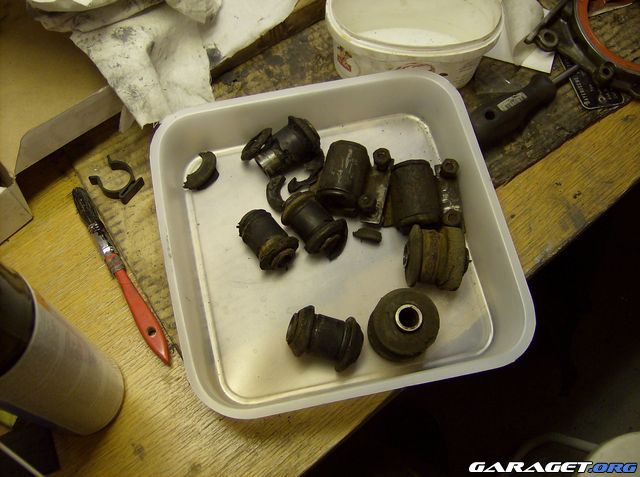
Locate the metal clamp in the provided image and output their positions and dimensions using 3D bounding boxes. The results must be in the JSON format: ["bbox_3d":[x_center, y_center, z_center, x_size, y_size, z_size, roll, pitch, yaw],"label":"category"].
[{"bbox_3d":[-0.190,-0.054,0.623,0.041,0.015,0.029,33,72,11],"label":"metal clamp"}]

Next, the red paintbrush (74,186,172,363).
[{"bbox_3d":[-0.177,0.031,0.592,0.018,0.012,0.195,-29,72,-11],"label":"red paintbrush"}]

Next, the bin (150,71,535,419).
[{"bbox_3d":[0.013,0.000,0.587,0.290,0.052,0.288,-12,69,-5],"label":"bin"}]

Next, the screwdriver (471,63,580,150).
[{"bbox_3d":[0.213,-0.144,0.652,0.178,0.035,0.035,-32,72,-12],"label":"screwdriver"}]

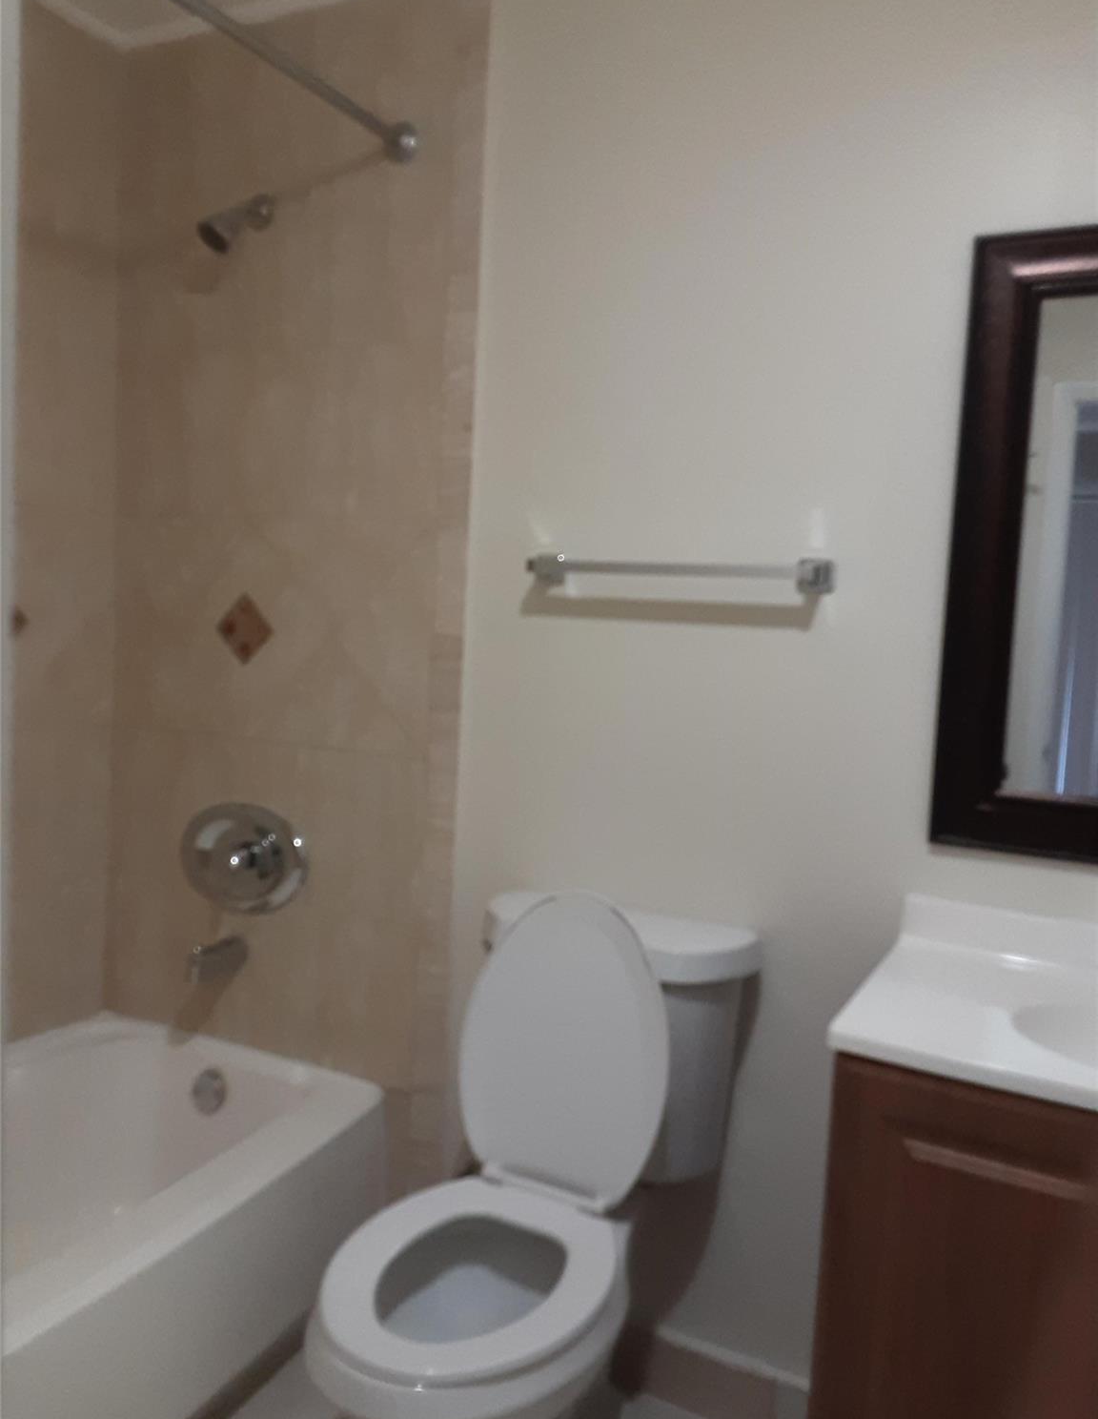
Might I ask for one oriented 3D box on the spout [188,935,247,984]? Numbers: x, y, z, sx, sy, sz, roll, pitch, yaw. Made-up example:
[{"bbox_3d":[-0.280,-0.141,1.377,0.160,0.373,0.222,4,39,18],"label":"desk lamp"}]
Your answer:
[{"bbox_3d":[-0.655,0.493,2.336,0.058,0.070,0.120,5,5,26],"label":"spout"}]

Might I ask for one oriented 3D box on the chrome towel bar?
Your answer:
[{"bbox_3d":[0.197,-0.222,1.916,0.521,0.055,0.068,5,5,26],"label":"chrome towel bar"}]

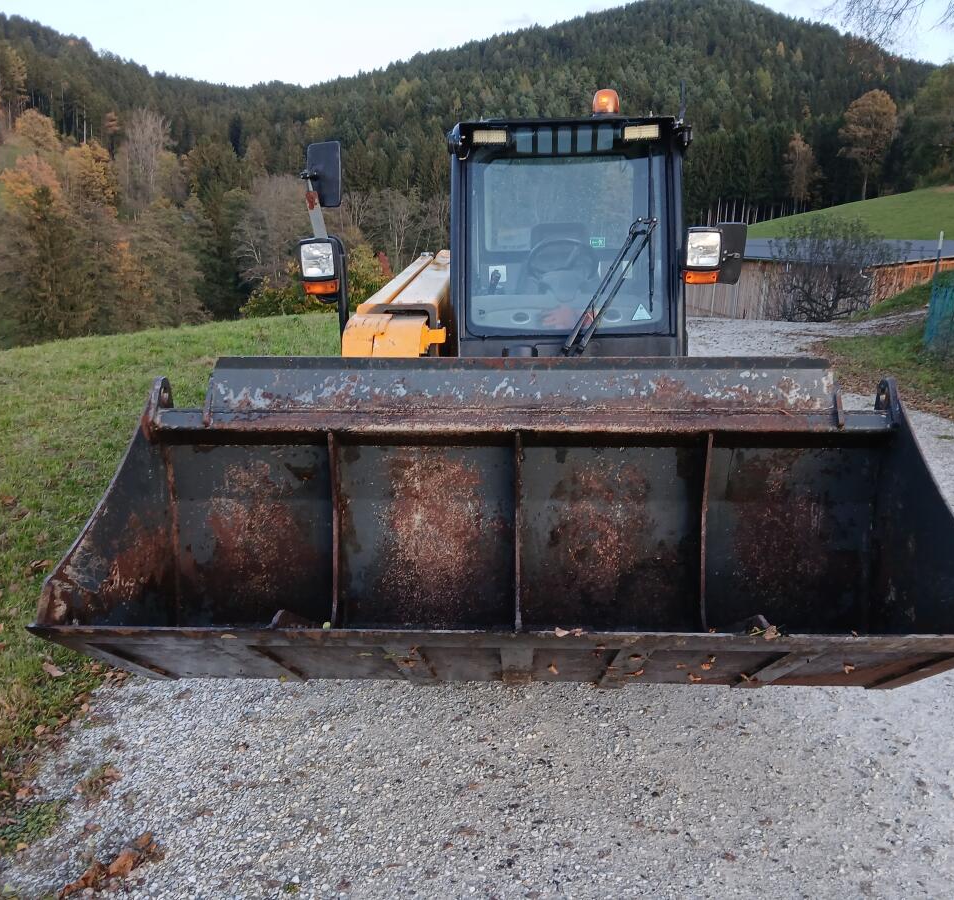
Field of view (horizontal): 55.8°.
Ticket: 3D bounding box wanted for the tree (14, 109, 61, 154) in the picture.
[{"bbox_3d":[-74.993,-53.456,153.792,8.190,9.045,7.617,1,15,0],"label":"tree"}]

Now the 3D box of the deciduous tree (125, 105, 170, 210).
[{"bbox_3d":[-46.798,-40.569,128.009,6.817,14.901,6.340,1,15,0],"label":"deciduous tree"}]

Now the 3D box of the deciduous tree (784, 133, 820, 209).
[{"bbox_3d":[53.415,-45.772,148.360,5.926,12.274,5.511,1,15,0],"label":"deciduous tree"}]

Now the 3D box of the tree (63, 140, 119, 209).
[{"bbox_3d":[-48.524,-32.833,113.449,7.049,11.607,6.556,1,15,0],"label":"tree"}]

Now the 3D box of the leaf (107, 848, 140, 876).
[{"bbox_3d":[-0.914,1.064,2.330,0.070,0.030,0.105,9,14,40],"label":"leaf"}]

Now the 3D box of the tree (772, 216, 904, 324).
[{"bbox_3d":[10.579,-5.333,26.597,3.895,3.017,3.623,1,15,0],"label":"tree"}]

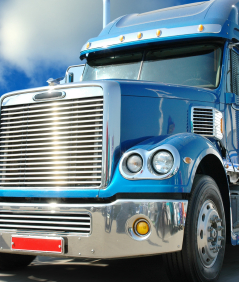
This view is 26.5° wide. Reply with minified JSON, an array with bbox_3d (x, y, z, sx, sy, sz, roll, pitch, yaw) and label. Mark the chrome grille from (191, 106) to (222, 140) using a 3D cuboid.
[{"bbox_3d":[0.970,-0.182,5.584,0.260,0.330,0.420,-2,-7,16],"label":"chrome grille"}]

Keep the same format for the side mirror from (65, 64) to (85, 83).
[{"bbox_3d":[-0.646,-0.750,7.365,0.340,0.640,0.200,-4,-8,34],"label":"side mirror"}]

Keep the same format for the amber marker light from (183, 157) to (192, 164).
[{"bbox_3d":[0.584,0.167,4.320,0.085,0.060,0.040,3,-7,-22],"label":"amber marker light"}]

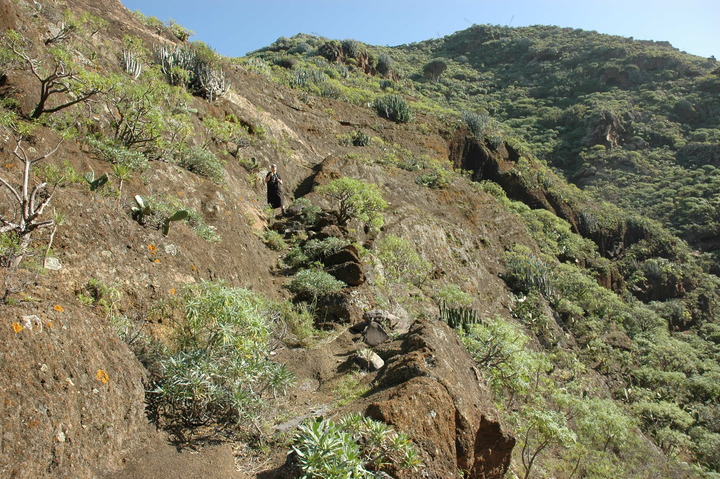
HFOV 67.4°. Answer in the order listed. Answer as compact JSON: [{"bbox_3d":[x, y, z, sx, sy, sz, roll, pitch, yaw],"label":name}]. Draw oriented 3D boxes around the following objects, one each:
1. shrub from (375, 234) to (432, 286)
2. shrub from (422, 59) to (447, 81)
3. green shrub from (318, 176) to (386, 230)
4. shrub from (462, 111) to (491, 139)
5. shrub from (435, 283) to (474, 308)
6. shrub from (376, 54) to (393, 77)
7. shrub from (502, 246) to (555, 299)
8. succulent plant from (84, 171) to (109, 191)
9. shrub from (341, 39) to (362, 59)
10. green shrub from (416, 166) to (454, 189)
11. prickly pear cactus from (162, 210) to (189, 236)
[{"bbox_3d":[1.032,0.498,12.800,1.321,1.197,1.189,0,-4,5],"label":"shrub"},{"bbox_3d":[12.426,-28.354,90.000,3.843,3.559,3.843,-1,-4,8],"label":"shrub"},{"bbox_3d":[-0.222,-1.067,16.000,2.071,1.553,1.822,0,-3,0],"label":"green shrub"},{"bbox_3d":[9.068,-8.951,42.000,2.114,2.114,1.860,0,-3,0],"label":"shrub"},{"bbox_3d":[2.067,1.225,11.800,0.840,0.552,0.756,-1,-4,10],"label":"shrub"},{"bbox_3d":[3.405,-24.185,75.000,2.157,2.966,1.898,0,-3,0],"label":"shrub"},{"bbox_3d":[6.870,1.345,22.000,2.056,2.056,1.810,0,-3,0],"label":"shrub"},{"bbox_3d":[-3.907,-0.875,8.000,0.342,0.288,0.239,2,-4,-26],"label":"succulent plant"},{"bbox_3d":[-1.024,-23.008,65.000,2.544,2.337,2.290,0,-4,-1],"label":"shrub"},{"bbox_3d":[3.778,-3.102,27.000,1.844,1.068,1.623,0,-3,0],"label":"green shrub"},{"bbox_3d":[-3.317,-0.288,9.700,0.453,0.453,0.295,0,-3,0],"label":"prickly pear cactus"}]

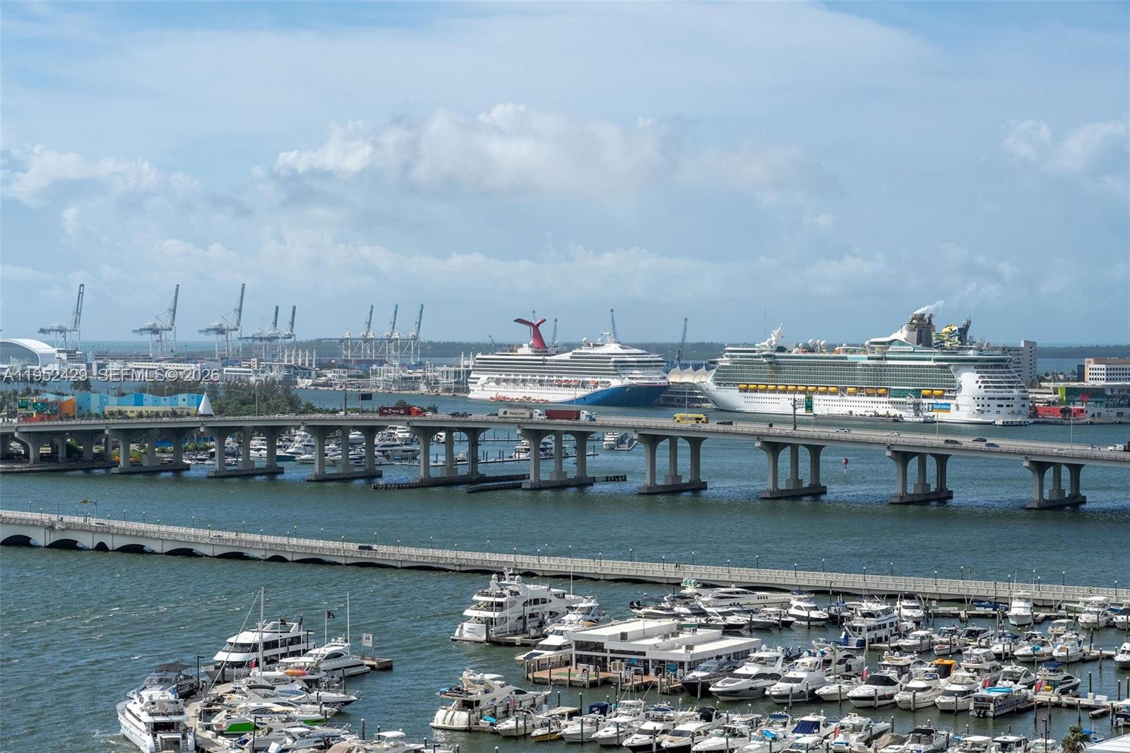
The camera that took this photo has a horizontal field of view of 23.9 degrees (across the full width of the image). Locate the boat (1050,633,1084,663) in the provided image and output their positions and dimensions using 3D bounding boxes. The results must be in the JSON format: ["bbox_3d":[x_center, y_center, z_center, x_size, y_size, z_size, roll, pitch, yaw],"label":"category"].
[{"bbox_3d":[78.884,42.497,417.003,3.300,4.000,9.700,1,1,31],"label":"boat"}]

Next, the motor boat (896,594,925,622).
[{"bbox_3d":[61.378,41.214,476.288,4.100,4.500,12.000,0,1,-2],"label":"motor boat"}]

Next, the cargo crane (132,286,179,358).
[{"bbox_3d":[-591.257,-73.047,3854.236,80.000,117.000,26.000,-1,1,-40],"label":"cargo crane"}]

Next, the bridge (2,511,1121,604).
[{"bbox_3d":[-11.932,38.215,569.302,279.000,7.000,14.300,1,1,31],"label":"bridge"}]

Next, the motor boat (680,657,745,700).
[{"bbox_3d":[21.804,44.263,397.377,4.700,4.900,16.500,1,1,34],"label":"motor boat"}]

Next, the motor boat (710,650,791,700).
[{"bbox_3d":[26.331,43.225,388.354,4.800,6.400,17.200,1,1,33],"label":"motor boat"}]

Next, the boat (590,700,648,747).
[{"bbox_3d":[6.537,44.724,345.930,3.800,5.600,11.300,1,1,34],"label":"boat"}]

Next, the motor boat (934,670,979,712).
[{"bbox_3d":[55.261,44.323,377.374,3.800,4.700,11.000,1,1,33],"label":"motor boat"}]

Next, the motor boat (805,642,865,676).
[{"bbox_3d":[43.970,45.240,425.530,4.790,6.420,16.810,1,1,29],"label":"motor boat"}]

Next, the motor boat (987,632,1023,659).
[{"bbox_3d":[75.340,46.010,457.940,3.060,3.560,9.680,1,1,29],"label":"motor boat"}]

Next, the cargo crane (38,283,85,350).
[{"bbox_3d":[-754.512,-76.000,3999.321,25.000,119.000,71.000,1,1,39],"label":"cargo crane"}]

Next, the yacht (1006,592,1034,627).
[{"bbox_3d":[83.738,42.468,491.046,4.600,5.700,13.500,0,1,14],"label":"yacht"}]

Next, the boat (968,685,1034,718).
[{"bbox_3d":[64.130,47.180,392.150,4.180,3.360,14.770,1,1,29],"label":"boat"}]

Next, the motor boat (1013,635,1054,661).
[{"bbox_3d":[73.485,42.709,418.367,3.400,3.500,11.000,1,1,35],"label":"motor boat"}]

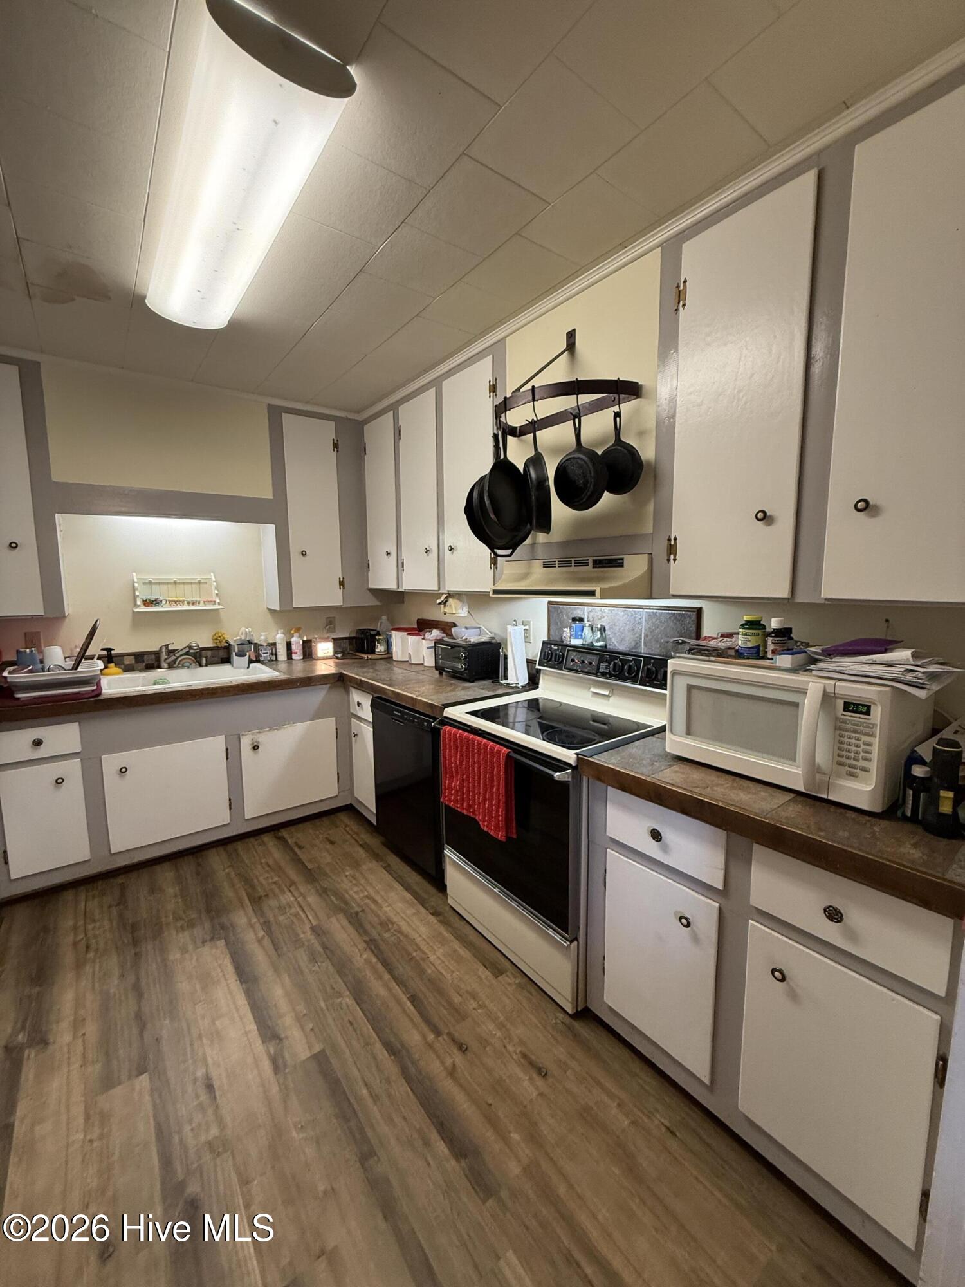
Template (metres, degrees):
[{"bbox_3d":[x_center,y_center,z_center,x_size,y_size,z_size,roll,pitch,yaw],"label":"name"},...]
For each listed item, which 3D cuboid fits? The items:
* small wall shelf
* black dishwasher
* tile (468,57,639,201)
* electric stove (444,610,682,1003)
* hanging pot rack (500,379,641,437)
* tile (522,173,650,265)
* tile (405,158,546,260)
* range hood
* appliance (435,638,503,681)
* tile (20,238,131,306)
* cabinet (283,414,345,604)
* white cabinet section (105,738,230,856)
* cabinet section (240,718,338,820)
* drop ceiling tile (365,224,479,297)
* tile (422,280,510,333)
[{"bbox_3d":[-1.766,-0.302,3.012,0.455,0.210,0.120,-6,9,-37],"label":"small wall shelf"},{"bbox_3d":[-0.179,0.693,2.757,0.580,0.825,0.610,-6,9,-37],"label":"black dishwasher"},{"bbox_3d":[0.163,-1.221,1.262,0.305,0.018,0.305,-6,9,-37],"label":"tile"},{"bbox_3d":[0.312,0.602,2.124,0.665,1.155,0.755,-6,9,-37],"label":"electric stove"},{"bbox_3d":[0.219,-0.834,1.827,0.255,0.050,0.605,-6,9,-36],"label":"hanging pot rack"},{"bbox_3d":[0.315,-1.251,1.546,0.294,0.020,0.298,-6,9,-36],"label":"tile"},{"bbox_3d":[-0.018,-1.241,1.490,0.306,0.020,0.307,-6,9,-36],"label":"tile"},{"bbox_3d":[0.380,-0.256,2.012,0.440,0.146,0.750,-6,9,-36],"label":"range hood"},{"bbox_3d":[-0.092,0.093,2.938,0.230,0.200,0.370,-5,8,-33],"label":"appliance"},{"bbox_3d":[-1.375,-1.264,1.780,0.306,0.020,0.302,-6,9,-36],"label":"tile"},{"bbox_3d":[-1.124,-0.814,3.341,0.325,1.150,0.310,-6,9,-37],"label":"cabinet"},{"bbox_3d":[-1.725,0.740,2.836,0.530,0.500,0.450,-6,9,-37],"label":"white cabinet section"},{"bbox_3d":[-1.237,0.682,3.176,0.522,0.480,0.500,-6,9,-36],"label":"cabinet section"},{"bbox_3d":[-0.206,-1.277,1.747,0.305,0.018,0.305,-6,9,-37],"label":"drop ceiling tile"},{"bbox_3d":[-0.050,-1.307,2.030,0.294,0.020,0.303,-6,9,-36],"label":"tile"}]

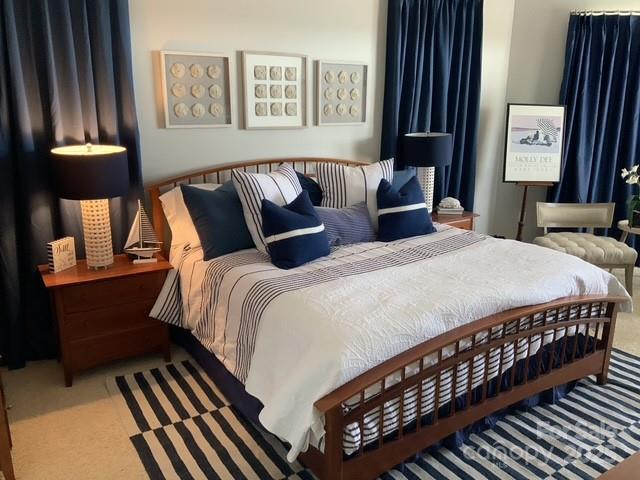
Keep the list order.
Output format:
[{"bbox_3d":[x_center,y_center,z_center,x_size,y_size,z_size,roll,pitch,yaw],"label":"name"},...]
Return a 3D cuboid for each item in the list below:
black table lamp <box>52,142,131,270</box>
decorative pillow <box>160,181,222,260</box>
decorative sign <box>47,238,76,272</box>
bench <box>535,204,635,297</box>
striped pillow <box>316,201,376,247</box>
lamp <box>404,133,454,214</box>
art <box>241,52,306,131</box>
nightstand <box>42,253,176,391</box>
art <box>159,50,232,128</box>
[{"bbox_3d":[-1.432,-0.217,3.415,0.432,0.790,0.432,-9,16,-31],"label":"black table lamp"},{"bbox_3d":[-0.754,-0.176,3.774,0.660,0.480,0.190,-9,-4,-31],"label":"decorative pillow"},{"bbox_3d":[-1.589,0.091,3.303,0.040,0.177,0.179,5,15,16],"label":"decorative sign"},{"bbox_3d":[2.374,0.089,4.827,0.720,0.760,0.600,2,14,10],"label":"bench"},{"bbox_3d":[0.100,-0.123,3.850,0.540,0.320,0.140,-7,-11,-25],"label":"striped pillow"},{"bbox_3d":[0.981,-0.614,4.923,0.432,0.790,0.432,-1,14,0],"label":"lamp"},{"bbox_3d":[-0.337,-1.145,4.152,0.547,0.552,0.040,-9,17,-32],"label":"art"},{"bbox_3d":[-1.349,0.487,3.452,0.720,0.661,0.432,-9,17,-32],"label":"nightstand"},{"bbox_3d":[-0.869,-1.056,3.819,0.496,0.501,0.040,-9,17,-32],"label":"art"}]

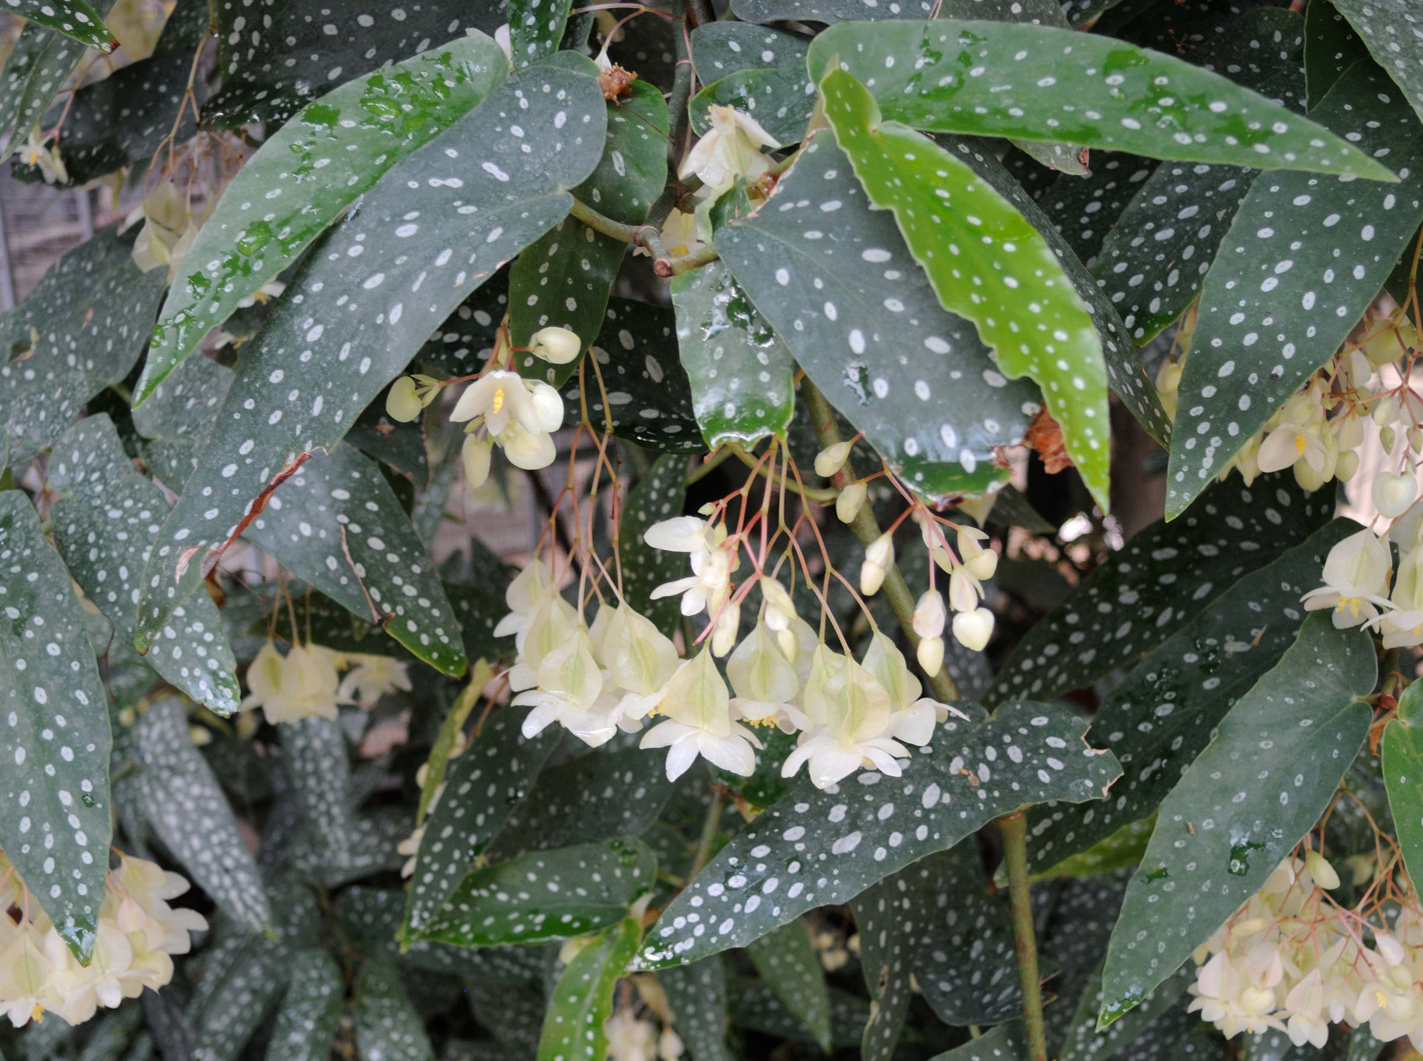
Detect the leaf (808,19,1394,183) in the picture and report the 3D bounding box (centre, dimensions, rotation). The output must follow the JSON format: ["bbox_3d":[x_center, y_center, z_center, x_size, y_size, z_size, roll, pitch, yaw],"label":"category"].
[{"bbox_3d":[0.130,-0.146,0.392,0.192,0.046,0.019,8,-16,6],"label":"leaf"}]

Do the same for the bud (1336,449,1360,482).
[{"bbox_3d":[0.276,-0.028,0.500,0.010,0.014,0.009,0,10,0],"label":"bud"}]

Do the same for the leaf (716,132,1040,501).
[{"bbox_3d":[0.064,-0.088,0.465,0.088,0.161,0.045,-30,-18,-6],"label":"leaf"}]

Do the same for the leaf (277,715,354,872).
[{"bbox_3d":[-0.259,0.164,0.750,0.043,0.112,0.014,-8,-18,-35],"label":"leaf"}]

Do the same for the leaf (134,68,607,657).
[{"bbox_3d":[-0.122,-0.065,0.440,0.078,0.268,0.050,33,-9,18],"label":"leaf"}]

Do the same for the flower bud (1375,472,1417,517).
[{"bbox_3d":[0.286,-0.015,0.481,0.018,0.019,0.012,0,10,0],"label":"flower bud"}]

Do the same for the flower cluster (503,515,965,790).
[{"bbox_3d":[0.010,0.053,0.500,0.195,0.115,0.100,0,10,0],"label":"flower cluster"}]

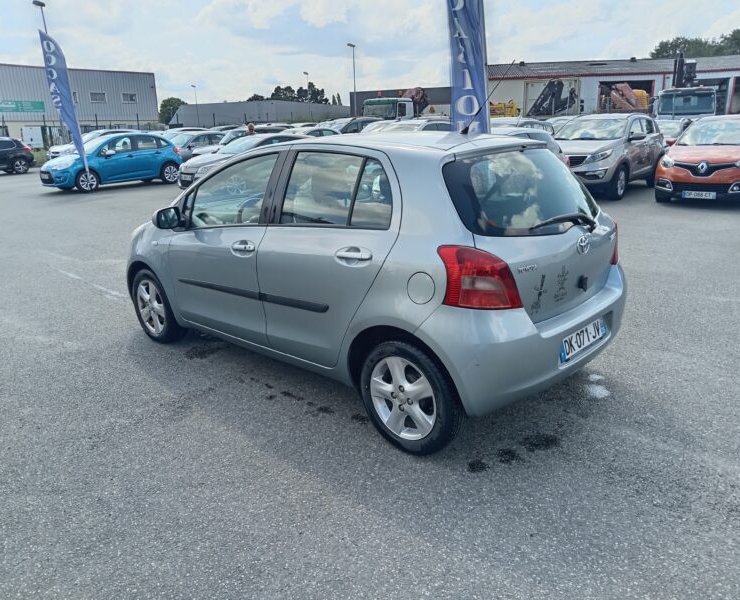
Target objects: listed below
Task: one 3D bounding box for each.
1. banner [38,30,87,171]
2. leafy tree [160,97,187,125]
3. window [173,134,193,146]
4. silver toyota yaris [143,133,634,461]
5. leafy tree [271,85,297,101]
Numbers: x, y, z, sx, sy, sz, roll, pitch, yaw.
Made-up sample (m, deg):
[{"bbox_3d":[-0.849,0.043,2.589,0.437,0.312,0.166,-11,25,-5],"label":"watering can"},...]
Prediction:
[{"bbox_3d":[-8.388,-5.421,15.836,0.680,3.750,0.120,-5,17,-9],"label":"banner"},{"bbox_3d":[-26.950,-24.917,79.995,5.800,6.200,5.800,-2,17,0],"label":"leafy tree"},{"bbox_3d":[-6.750,-5.731,20.800,1.250,0.480,0.400,3,17,15],"label":"window"},{"bbox_3d":[-0.317,-0.400,4.125,3.750,1.530,1.700,13,22,41],"label":"silver toyota yaris"},{"bbox_3d":[-16.295,-36.342,111.120,5.500,9.400,5.500,-2,17,0],"label":"leafy tree"}]

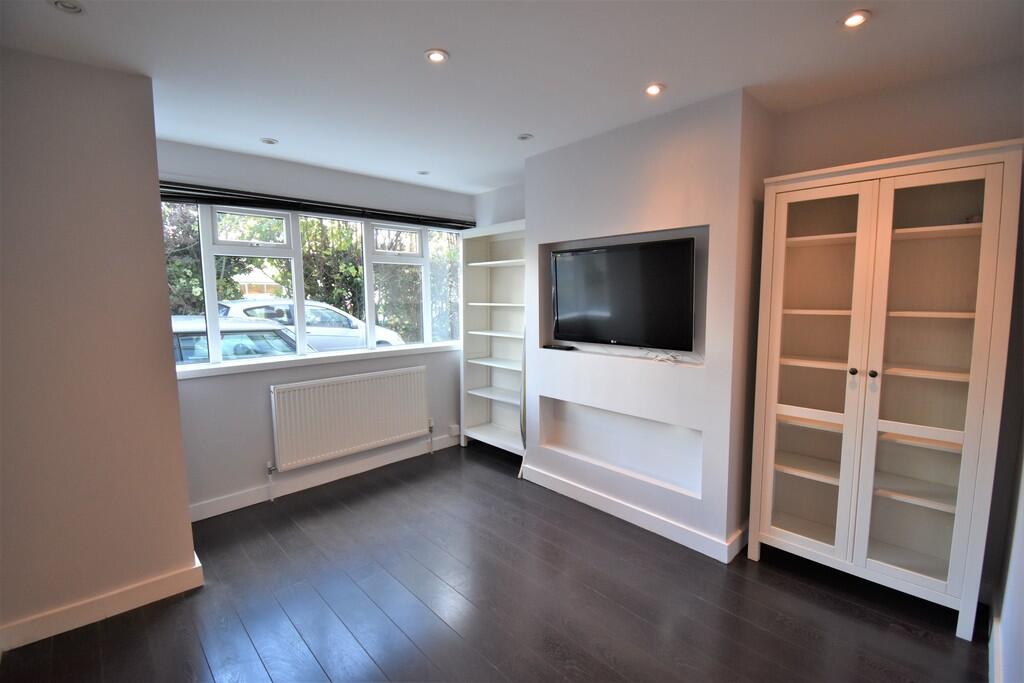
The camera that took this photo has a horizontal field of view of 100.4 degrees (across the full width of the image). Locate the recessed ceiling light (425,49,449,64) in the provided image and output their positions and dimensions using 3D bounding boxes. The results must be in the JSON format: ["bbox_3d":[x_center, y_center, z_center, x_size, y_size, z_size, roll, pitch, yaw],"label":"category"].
[{"bbox_3d":[-0.305,-1.152,1.738,0.098,0.030,0.098,-1,6,0],"label":"recessed ceiling light"}]

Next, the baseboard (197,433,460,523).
[{"bbox_3d":[-1.270,1.026,3.476,2.300,0.110,0.030,-6,8,-43],"label":"baseboard"}]

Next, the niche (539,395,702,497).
[{"bbox_3d":[0.686,0.629,2.815,0.180,0.390,1.215,-6,8,-43],"label":"niche"}]

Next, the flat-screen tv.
[{"bbox_3d":[0.678,-0.291,2.732,0.076,0.628,1.020,-10,11,-42],"label":"flat-screen tv"}]

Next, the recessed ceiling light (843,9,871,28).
[{"bbox_3d":[1.211,-1.123,1.504,0.098,0.040,0.098,-6,8,-43],"label":"recessed ceiling light"}]

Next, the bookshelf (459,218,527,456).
[{"bbox_3d":[-0.032,0.056,3.767,0.370,1.970,0.900,-6,8,-43],"label":"bookshelf"}]

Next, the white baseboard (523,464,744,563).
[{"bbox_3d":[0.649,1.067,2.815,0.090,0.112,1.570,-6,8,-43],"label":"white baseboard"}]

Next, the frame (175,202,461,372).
[{"bbox_3d":[-1.324,-0.422,3.398,2.420,1.100,0.140,-6,8,-43],"label":"frame"}]

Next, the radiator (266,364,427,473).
[{"bbox_3d":[-1.219,0.564,3.393,1.210,0.595,0.110,-6,8,-43],"label":"radiator"}]

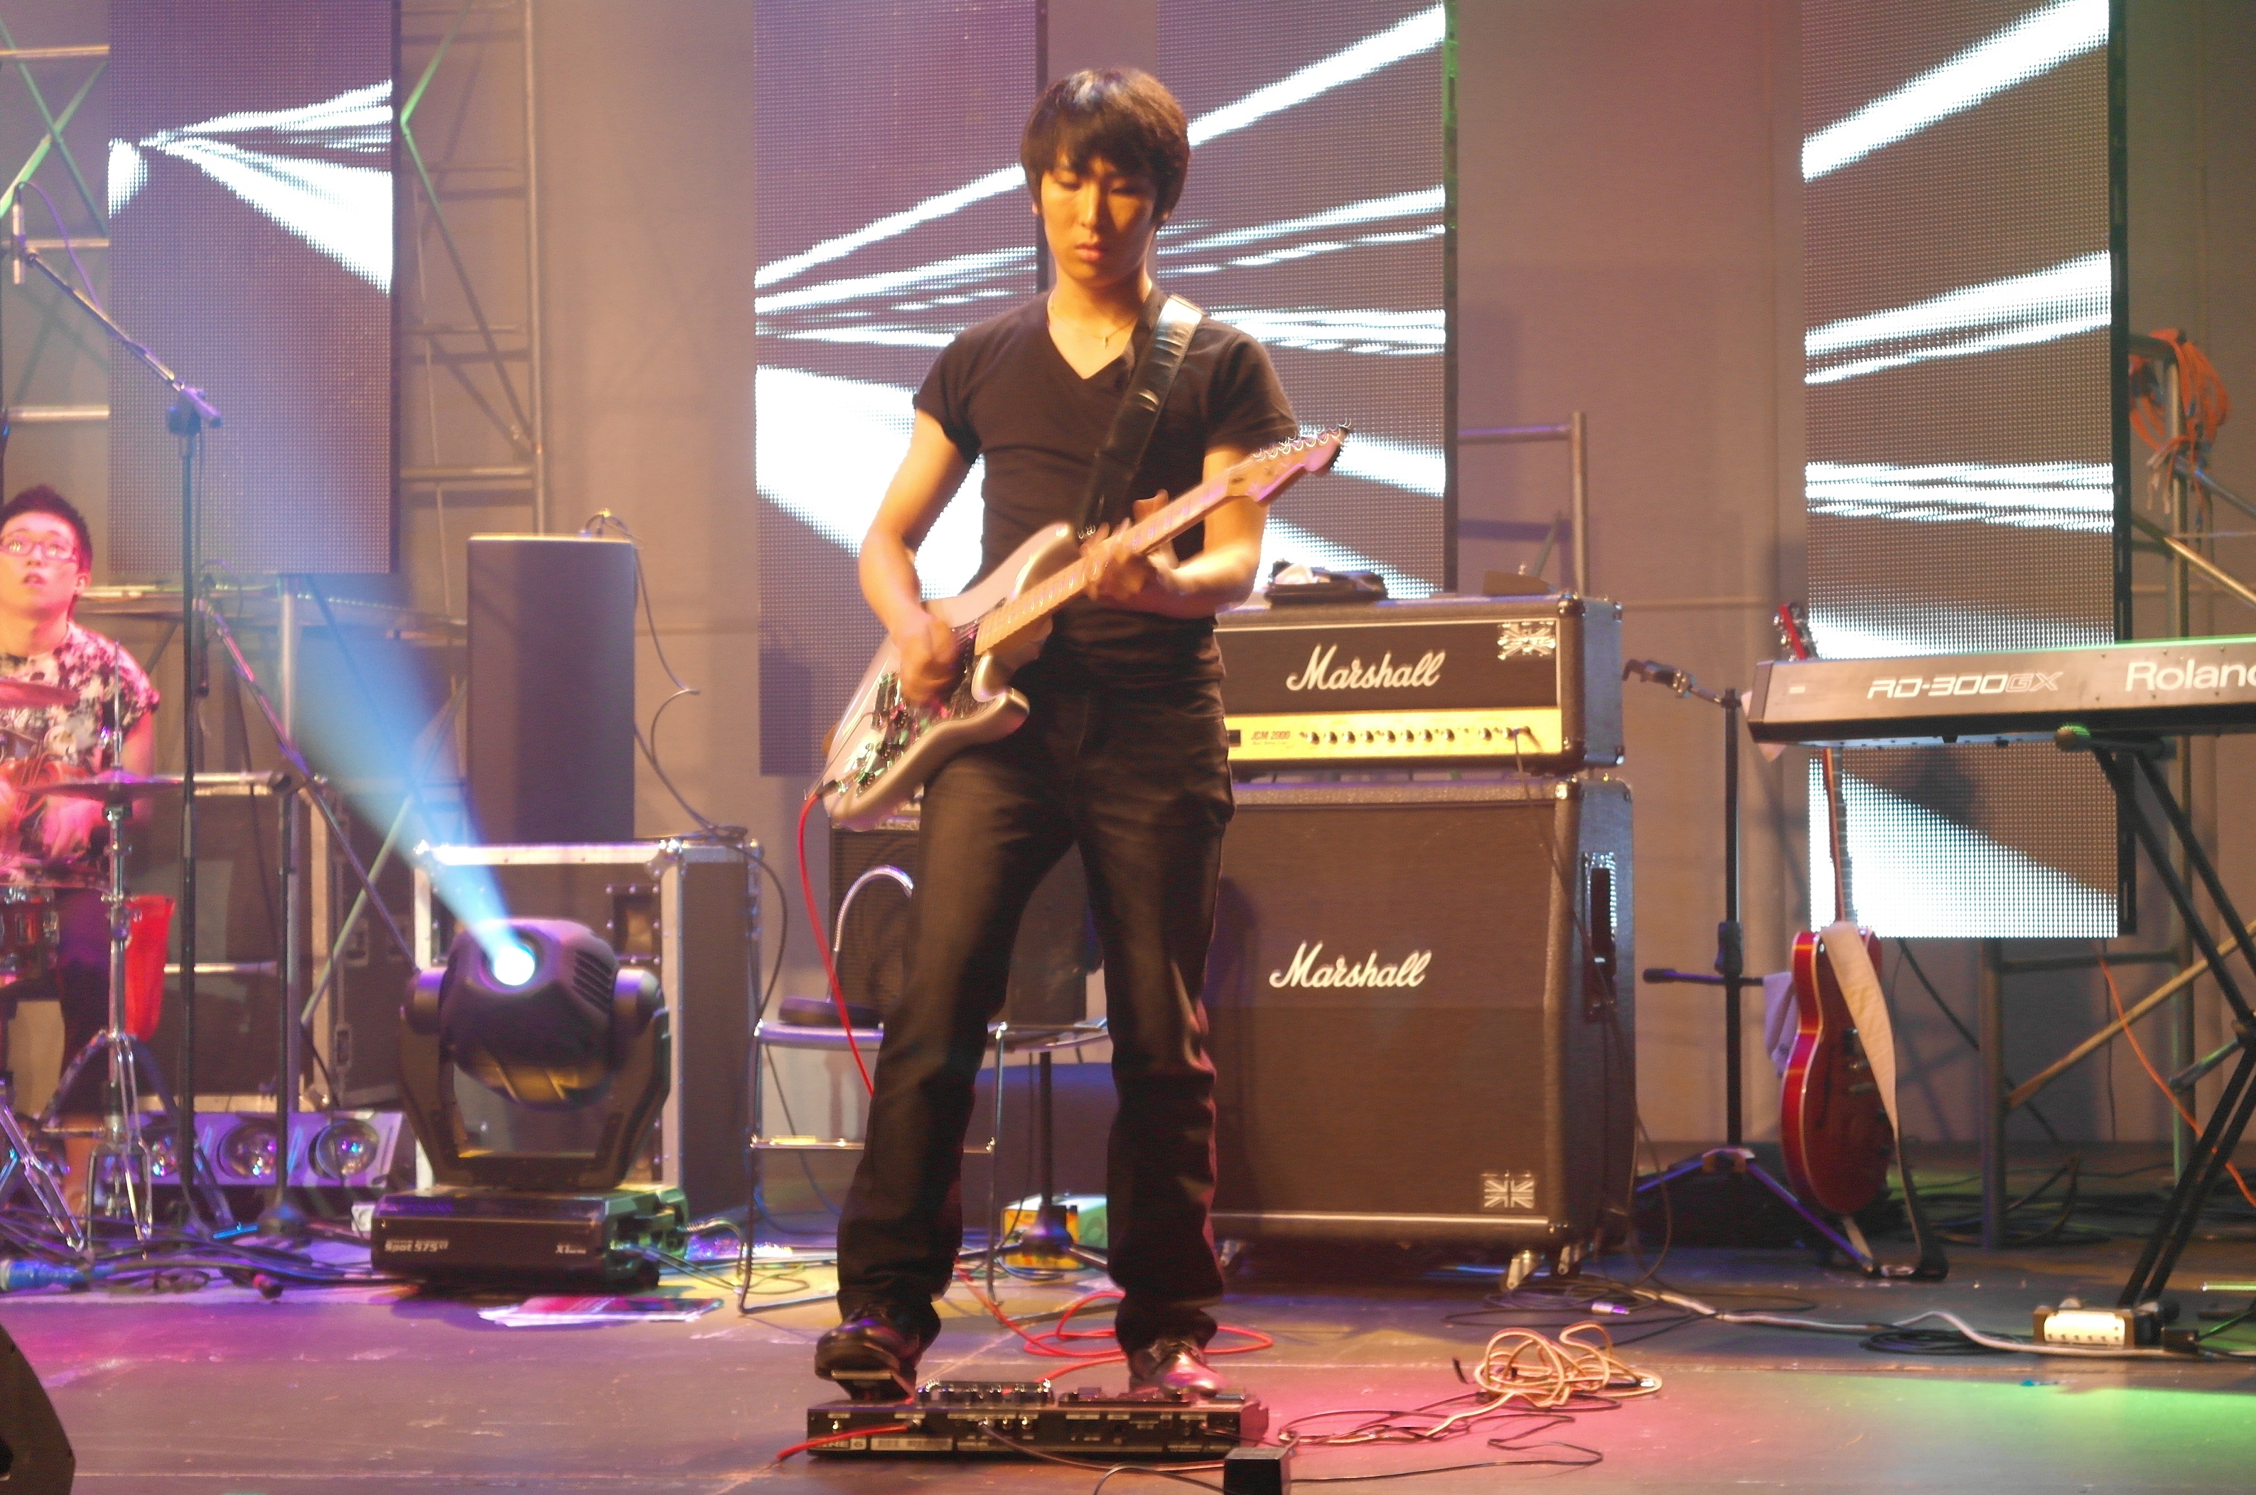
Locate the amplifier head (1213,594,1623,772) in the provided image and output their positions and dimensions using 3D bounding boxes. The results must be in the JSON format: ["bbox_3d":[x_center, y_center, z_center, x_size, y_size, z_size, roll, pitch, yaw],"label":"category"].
[{"bbox_3d":[0.439,-0.099,8.089,0.745,0.295,0.210,-1,-2,23],"label":"amplifier head"}]

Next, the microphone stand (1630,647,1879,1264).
[{"bbox_3d":[1.003,0.366,8.373,0.580,1.040,0.600,0,-2,0],"label":"microphone stand"}]

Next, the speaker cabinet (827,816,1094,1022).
[{"bbox_3d":[-0.286,0.275,8.100,0.400,0.380,0.240,-1,-2,15],"label":"speaker cabinet"}]

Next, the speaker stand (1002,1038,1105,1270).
[{"bbox_3d":[-0.130,0.672,8.105,0.450,0.430,0.420,0,-2,0],"label":"speaker stand"}]

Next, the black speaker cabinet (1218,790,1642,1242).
[{"bbox_3d":[0.437,0.440,8.150,0.770,0.770,0.365,-1,-2,25],"label":"black speaker cabinet"}]

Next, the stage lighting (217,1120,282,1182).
[{"bbox_3d":[-1.658,0.761,9.100,0.122,0.122,0.090,0,-2,-5],"label":"stage lighting"}]

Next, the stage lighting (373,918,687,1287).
[{"bbox_3d":[-0.996,0.590,8.068,0.440,0.605,0.340,-1,-2,21],"label":"stage lighting"}]

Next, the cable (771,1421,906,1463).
[{"bbox_3d":[-0.328,0.792,5.500,0.155,0.047,0.070,0,-2,0],"label":"cable"}]

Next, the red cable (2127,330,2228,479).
[{"bbox_3d":[2.155,-0.710,9.950,0.230,0.320,0.190,0,-2,10],"label":"red cable"}]

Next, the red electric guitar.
[{"bbox_3d":[1.187,0.295,8.200,0.140,1.070,0.400,-9,-6,30],"label":"red electric guitar"}]

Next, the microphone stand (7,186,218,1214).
[{"bbox_3d":[-1.875,-0.050,8.950,0.450,1.950,0.500,0,-2,10],"label":"microphone stand"}]

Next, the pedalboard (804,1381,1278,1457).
[{"bbox_3d":[-0.103,0.785,5.715,0.505,0.080,0.260,-1,-2,8],"label":"pedalboard"}]

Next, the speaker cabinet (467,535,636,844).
[{"bbox_3d":[-1.145,-0.117,9.580,0.335,0.600,0.310,0,-2,-12],"label":"speaker cabinet"}]

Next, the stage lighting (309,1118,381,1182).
[{"bbox_3d":[-1.485,0.770,9.150,0.135,0.125,0.100,0,-2,-5],"label":"stage lighting"}]

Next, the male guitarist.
[{"bbox_3d":[-0.090,-0.012,6.000,0.580,1.650,0.470,0,-2,9],"label":"male guitarist"}]

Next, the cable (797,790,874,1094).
[{"bbox_3d":[-0.355,0.236,5.870,0.090,0.370,0.180,0,-2,0],"label":"cable"}]

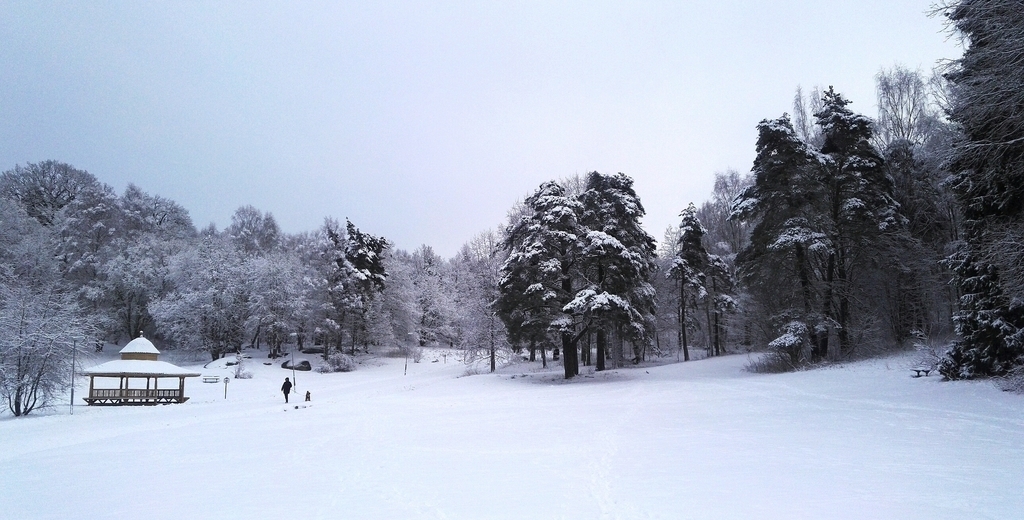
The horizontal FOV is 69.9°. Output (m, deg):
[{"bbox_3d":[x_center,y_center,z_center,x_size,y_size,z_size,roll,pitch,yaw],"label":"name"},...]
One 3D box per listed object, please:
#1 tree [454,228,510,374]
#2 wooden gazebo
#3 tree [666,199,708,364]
[{"bbox_3d":[-3.032,4.370,79.136,6.600,15.370,6.400,0,-8,0],"label":"tree"},{"bbox_3d":[-26.952,7.904,53.330,7.800,4.950,7.410,4,-9,-26],"label":"wooden gazebo"},{"bbox_3d":[20.804,2.531,87.401,5.000,18.960,4.900,0,-8,0],"label":"tree"}]

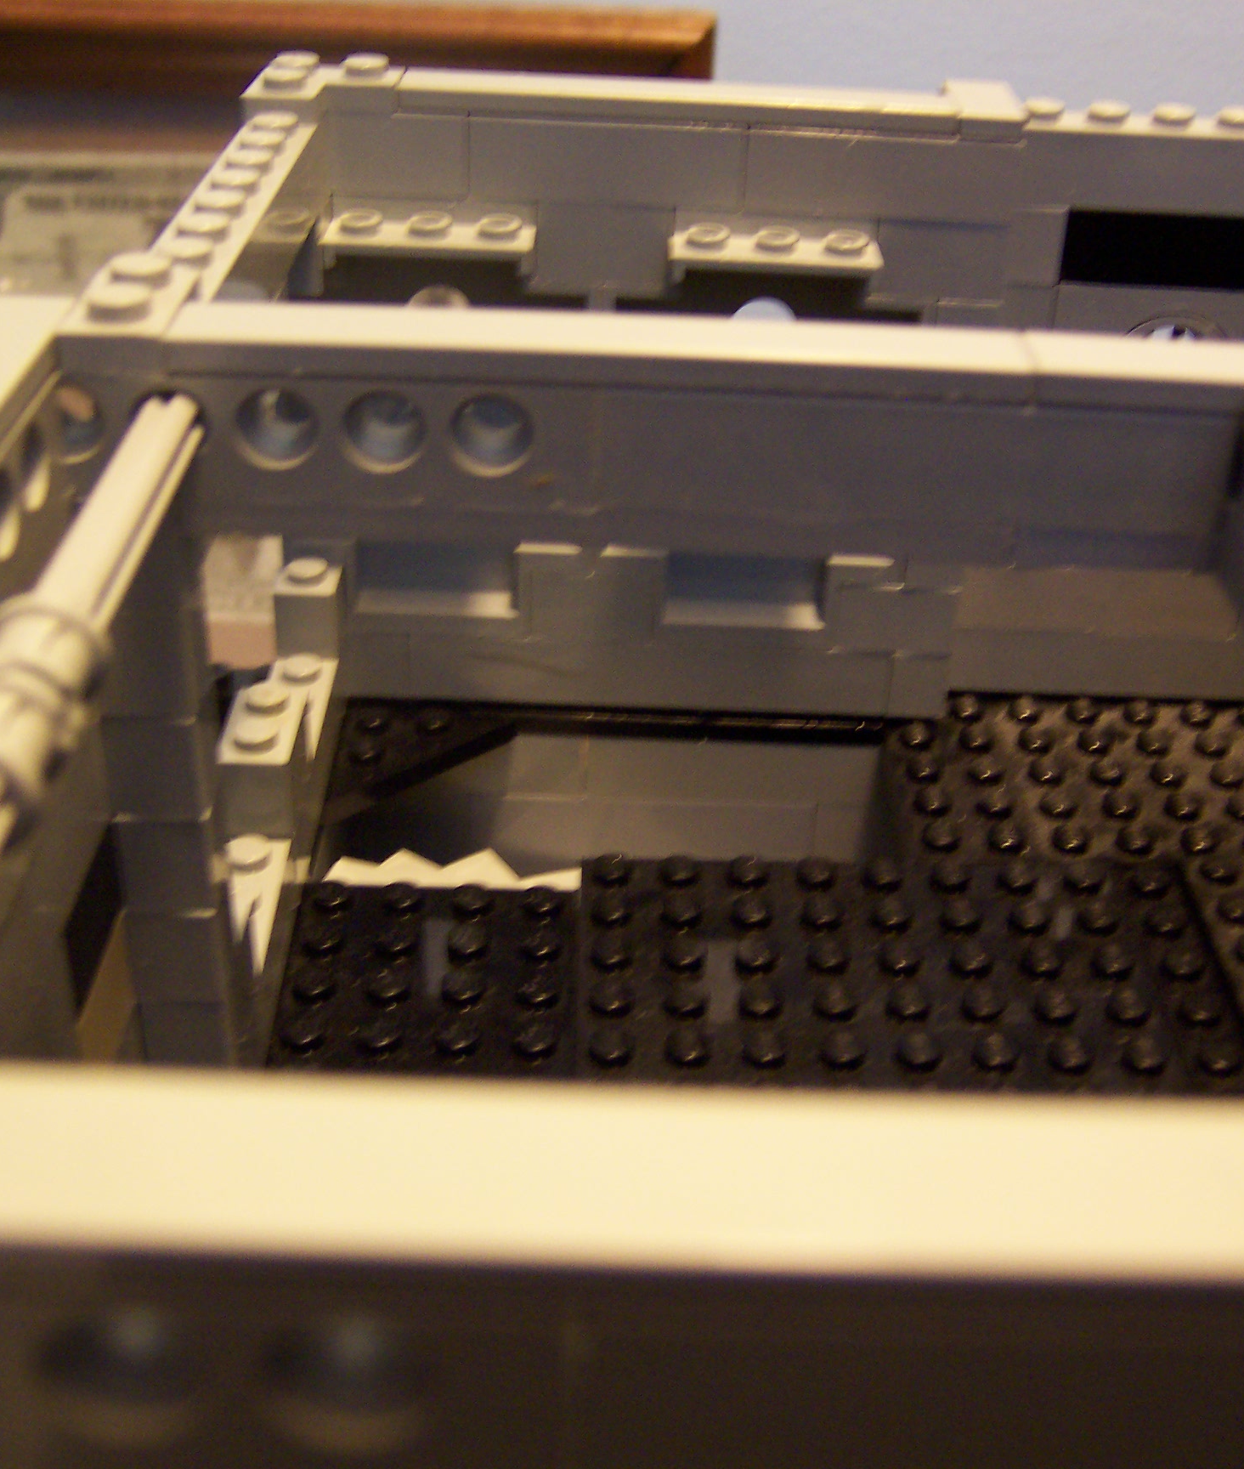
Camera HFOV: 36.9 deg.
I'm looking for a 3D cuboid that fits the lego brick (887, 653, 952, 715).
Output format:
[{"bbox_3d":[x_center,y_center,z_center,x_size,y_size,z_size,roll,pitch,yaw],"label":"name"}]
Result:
[{"bbox_3d":[0.039,-0.008,0.251,0.008,0.010,0.008,2,31,-1],"label":"lego brick"}]

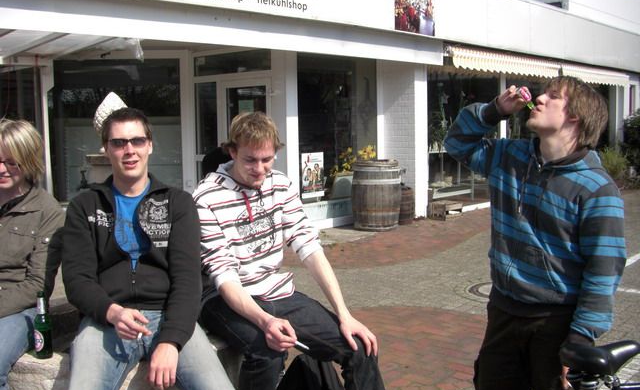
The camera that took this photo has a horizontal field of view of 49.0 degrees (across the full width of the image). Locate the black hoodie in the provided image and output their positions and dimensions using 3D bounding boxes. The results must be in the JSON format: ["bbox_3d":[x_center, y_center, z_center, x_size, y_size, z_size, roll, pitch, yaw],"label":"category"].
[{"bbox_3d":[-0.645,0.222,2.470,0.500,0.570,0.380,-2,7,-12],"label":"black hoodie"}]

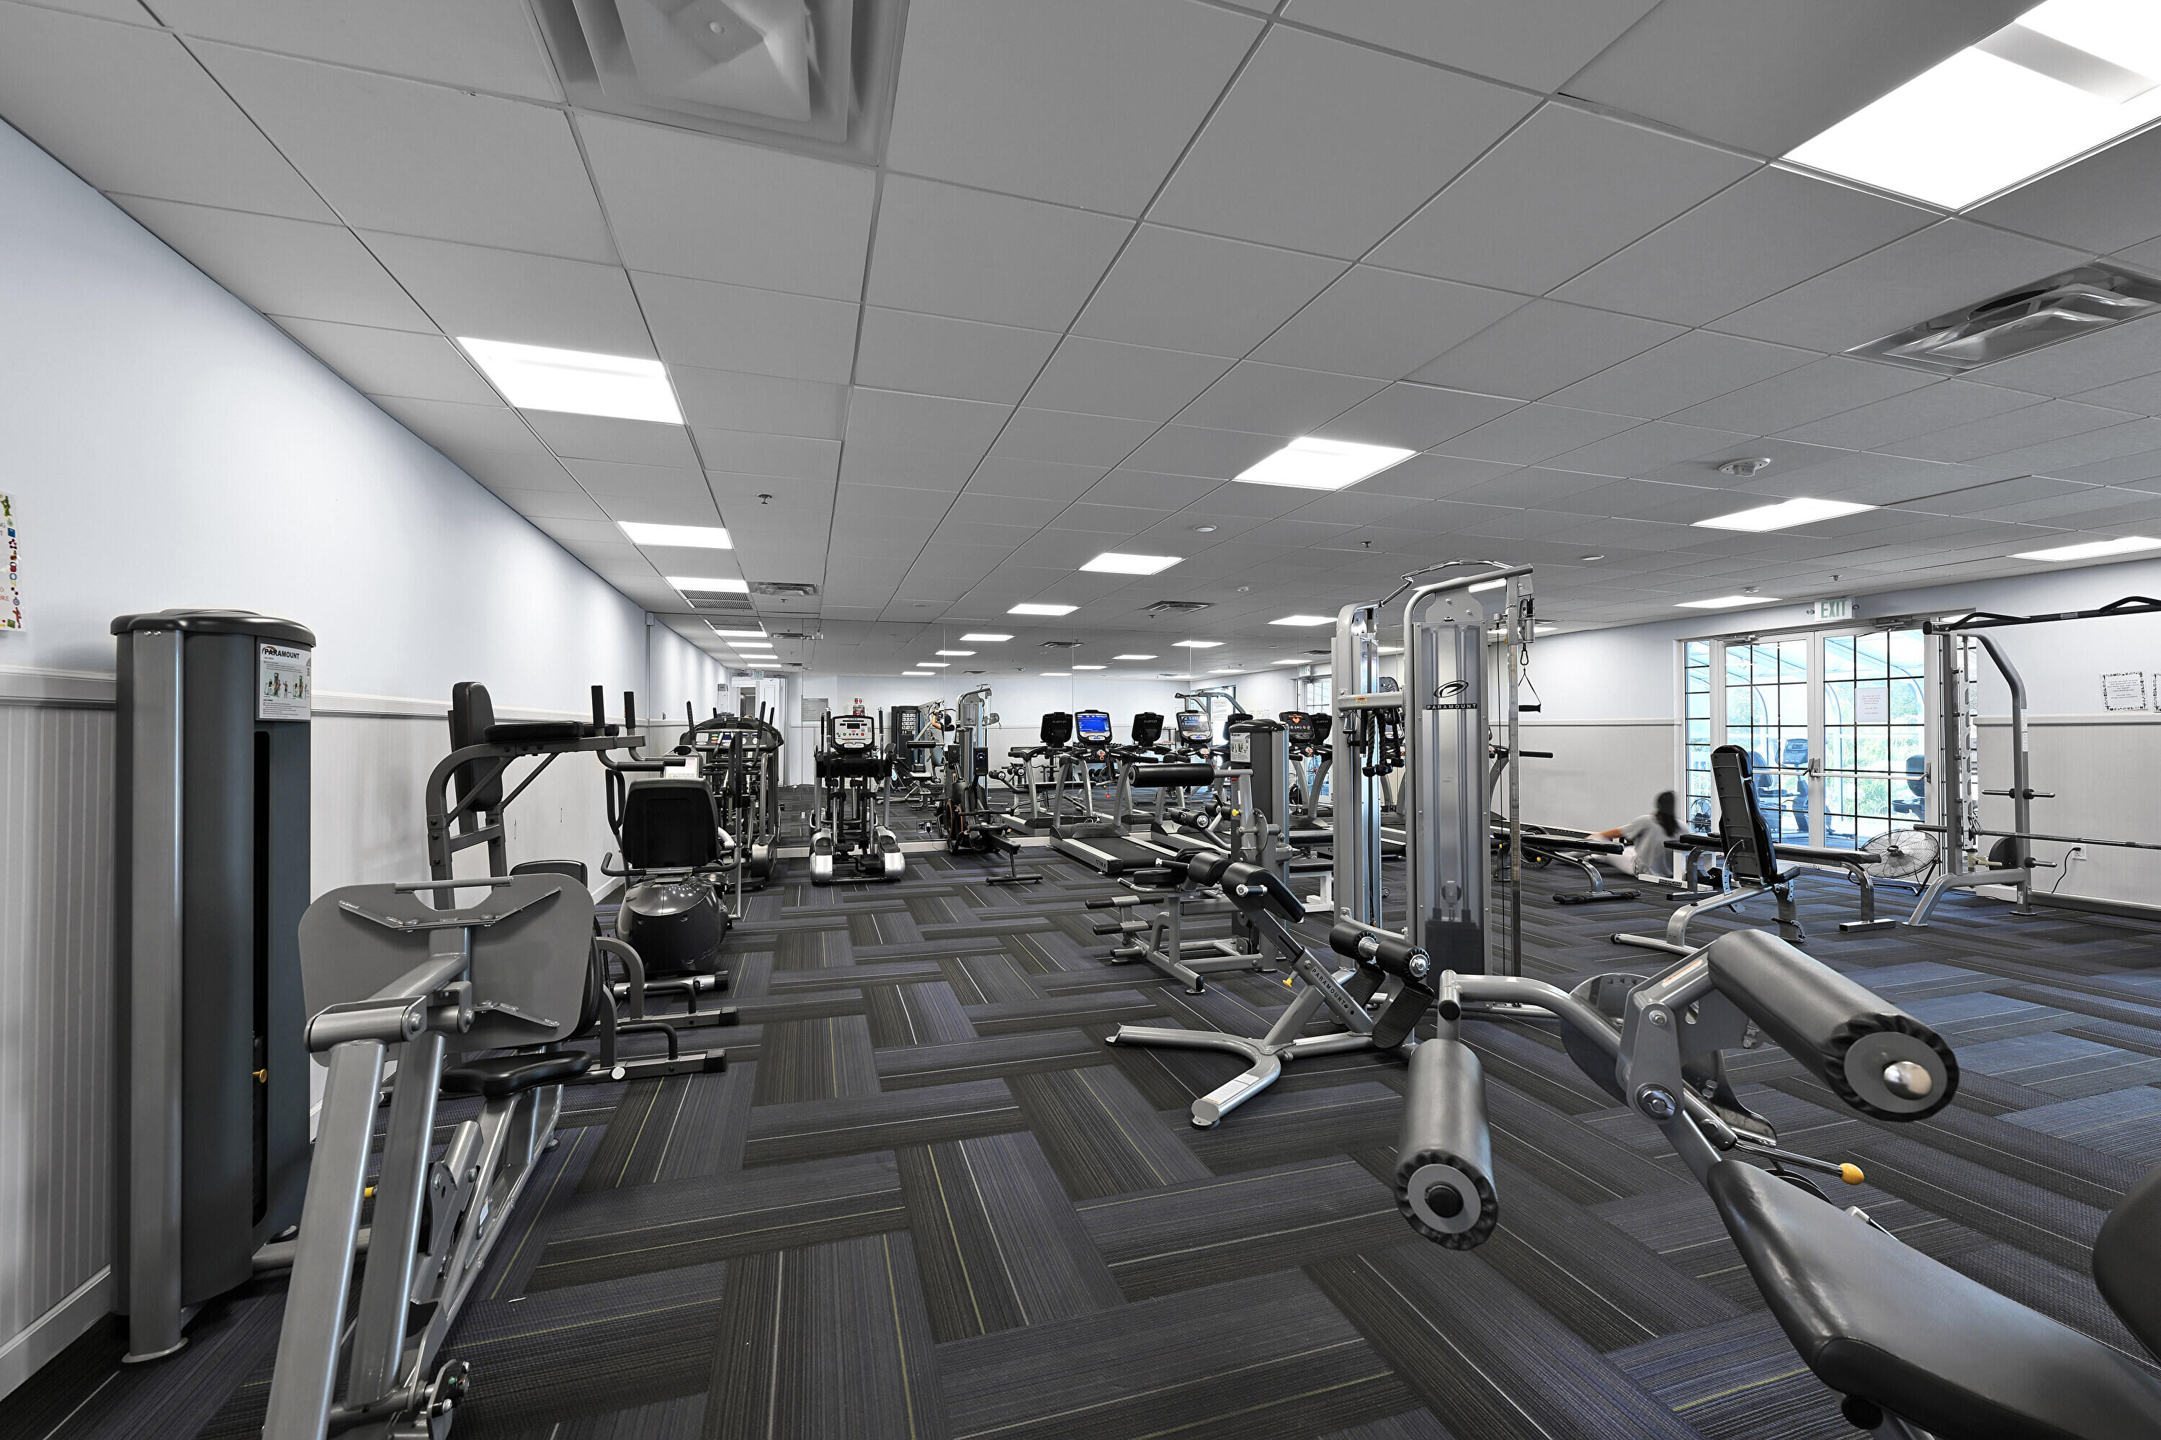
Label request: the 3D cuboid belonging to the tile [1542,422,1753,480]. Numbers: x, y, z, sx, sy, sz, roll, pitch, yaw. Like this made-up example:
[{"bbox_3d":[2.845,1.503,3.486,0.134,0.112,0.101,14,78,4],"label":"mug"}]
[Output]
[{"bbox_3d":[2.482,-1.196,3.725,0.600,0.020,0.600,0,-1,-18],"label":"tile"}]

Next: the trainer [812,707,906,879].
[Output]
[{"bbox_3d":[-2.331,0.711,8.688,0.820,1.680,1.750,0,0,-18],"label":"trainer"}]

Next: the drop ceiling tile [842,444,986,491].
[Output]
[{"bbox_3d":[-0.818,-1.192,3.956,0.600,0.020,0.600,0,-1,-18],"label":"drop ceiling tile"}]

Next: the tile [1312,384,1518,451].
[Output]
[{"bbox_3d":[1.319,-1.199,3.356,0.600,0.020,0.600,0,-1,-18],"label":"tile"}]

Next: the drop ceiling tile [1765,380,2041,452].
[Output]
[{"bbox_3d":[3.245,-1.201,3.325,0.603,0.020,0.603,0,0,-18],"label":"drop ceiling tile"}]

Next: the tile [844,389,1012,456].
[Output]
[{"bbox_3d":[-0.613,-1.194,3.373,0.603,0.020,0.603,0,0,-18],"label":"tile"}]

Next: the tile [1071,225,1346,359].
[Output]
[{"bbox_3d":[0.340,-1.202,2.396,0.603,0.020,0.603,0,0,-18],"label":"tile"}]

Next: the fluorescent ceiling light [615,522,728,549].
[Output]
[{"bbox_3d":[-2.553,-1.192,5.325,0.600,0.050,0.600,0,-1,-18],"label":"fluorescent ceiling light"}]

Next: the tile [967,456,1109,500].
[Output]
[{"bbox_3d":[-0.213,-1.190,4.148,0.600,0.020,0.600,0,-1,-18],"label":"tile"}]

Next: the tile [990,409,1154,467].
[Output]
[{"bbox_3d":[-0.032,-1.194,3.558,0.603,0.020,0.603,0,0,-18],"label":"tile"}]

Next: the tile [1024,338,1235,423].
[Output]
[{"bbox_3d":[0.154,-1.198,2.977,0.603,0.020,0.603,0,0,-18],"label":"tile"}]

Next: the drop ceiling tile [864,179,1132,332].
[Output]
[{"bbox_3d":[-0.240,-1.209,2.220,0.600,0.020,0.600,0,-1,-18],"label":"drop ceiling tile"}]

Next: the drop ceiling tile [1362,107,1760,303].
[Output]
[{"bbox_3d":[1.107,-1.206,2.001,0.603,0.020,0.603,0,0,-18],"label":"drop ceiling tile"}]

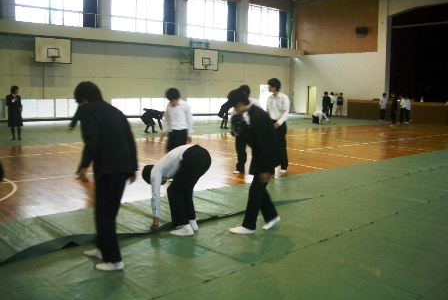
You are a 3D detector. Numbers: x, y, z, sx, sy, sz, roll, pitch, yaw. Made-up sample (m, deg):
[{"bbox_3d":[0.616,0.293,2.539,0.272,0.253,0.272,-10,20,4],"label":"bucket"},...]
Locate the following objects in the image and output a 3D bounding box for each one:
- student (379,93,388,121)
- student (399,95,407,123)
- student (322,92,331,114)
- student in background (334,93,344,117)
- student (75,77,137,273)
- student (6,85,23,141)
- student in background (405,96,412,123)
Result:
[{"bbox_3d":[9.260,-2.485,26.300,0.480,1.640,0.320,3,8,14],"label":"student"},{"bbox_3d":[9.812,-2.248,24.900,0.460,1.620,0.460,1,7,-3],"label":"student"},{"bbox_3d":[6.599,-2.913,29.165,0.500,1.650,0.320,2,7,9],"label":"student"},{"bbox_3d":[7.662,-2.998,30.051,0.520,1.600,0.320,3,7,14],"label":"student in background"},{"bbox_3d":[-0.963,0.225,3.711,0.520,1.528,0.520,7,9,41],"label":"student"},{"bbox_3d":[-6.012,-1.059,13.000,0.470,1.580,0.330,-2,8,-25],"label":"student"},{"bbox_3d":[10.345,-2.260,25.400,0.550,1.580,0.450,1,7,-3],"label":"student in background"}]

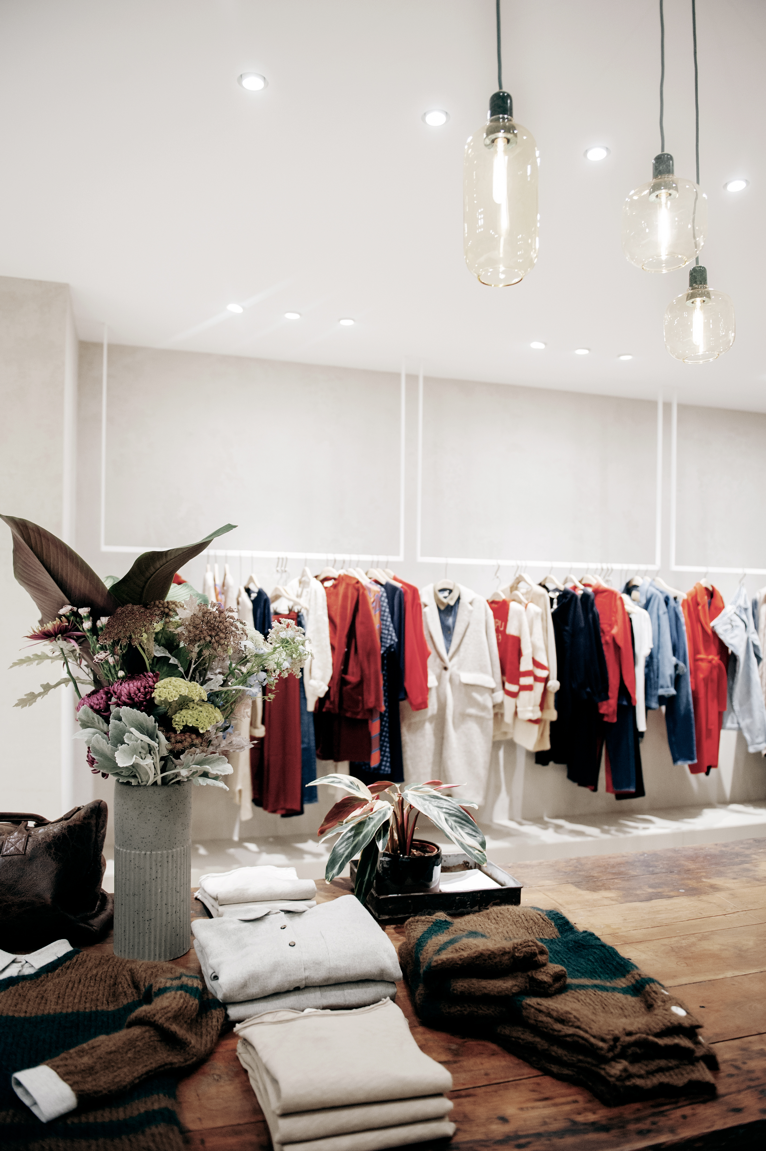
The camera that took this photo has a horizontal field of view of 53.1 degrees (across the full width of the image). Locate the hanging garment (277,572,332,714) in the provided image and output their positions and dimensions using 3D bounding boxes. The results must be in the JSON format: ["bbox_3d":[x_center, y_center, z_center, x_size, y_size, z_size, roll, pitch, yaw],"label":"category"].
[{"bbox_3d":[-0.375,0.327,3.740,0.180,0.660,0.460,2,-1,-32],"label":"hanging garment"}]

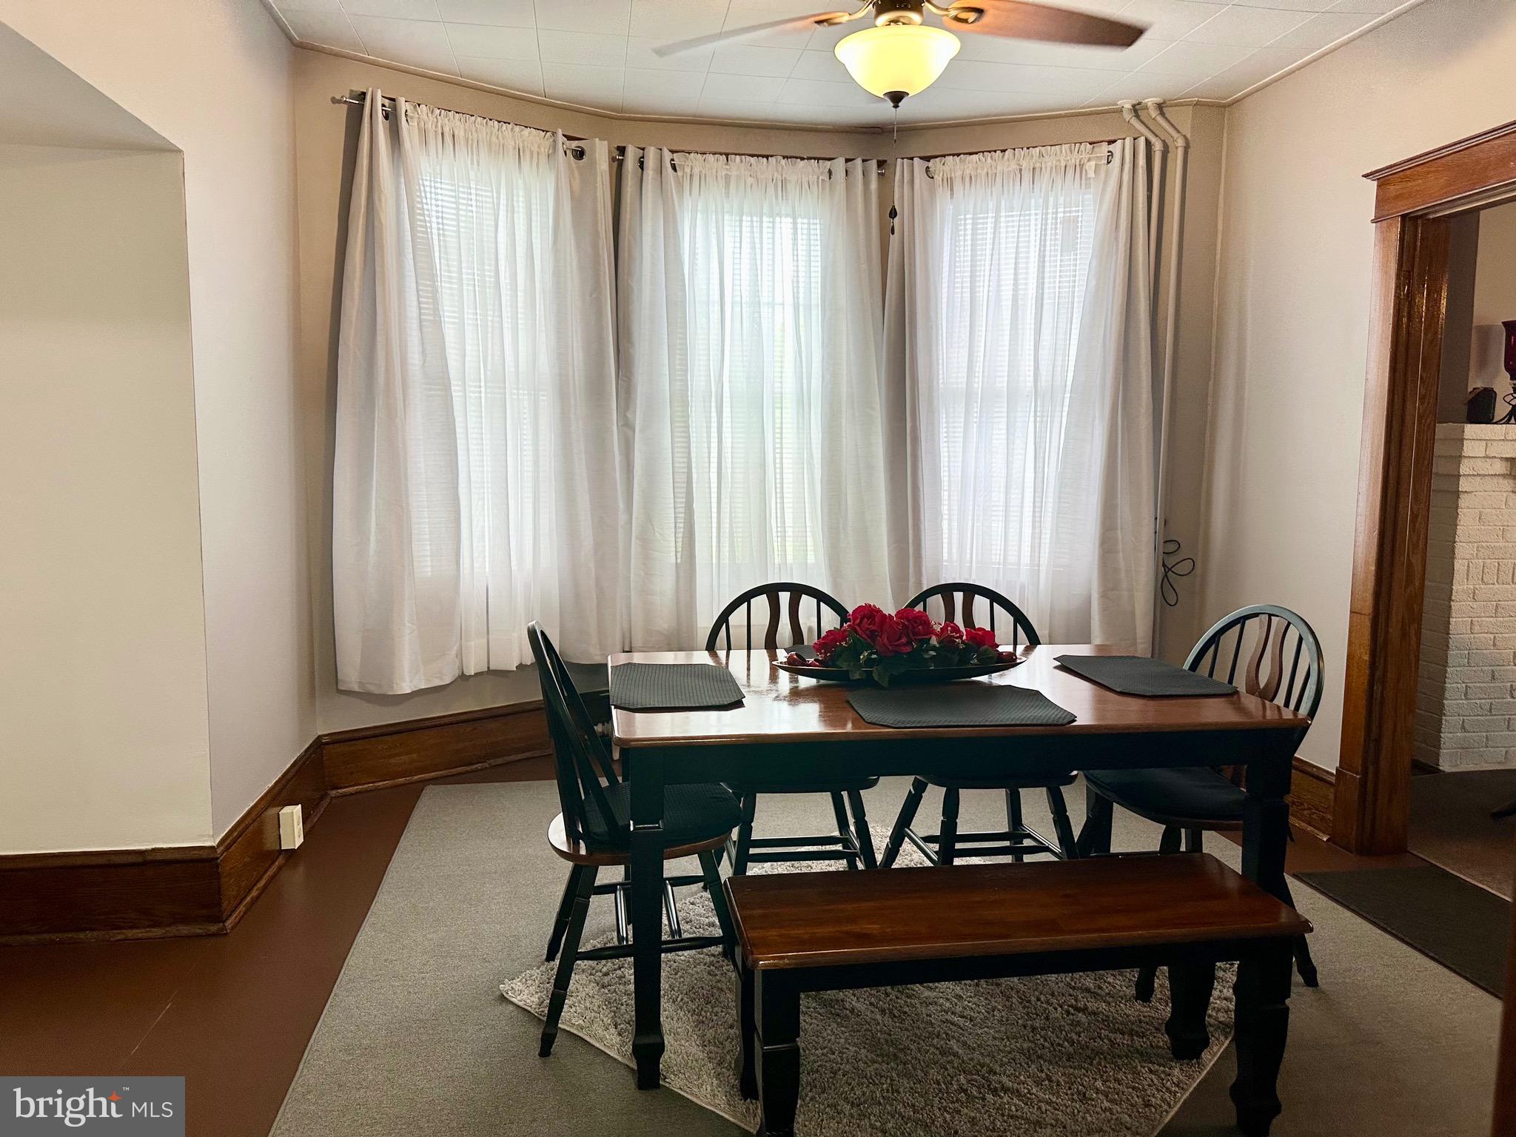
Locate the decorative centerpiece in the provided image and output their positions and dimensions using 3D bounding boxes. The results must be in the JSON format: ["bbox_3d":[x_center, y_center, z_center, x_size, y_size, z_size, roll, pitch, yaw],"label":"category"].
[{"bbox_3d":[0.360,0.180,2.654,0.630,0.195,0.240,0,6,-9],"label":"decorative centerpiece"}]

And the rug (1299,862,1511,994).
[{"bbox_3d":[2.065,1.039,2.980,0.490,0.012,0.950,0,6,-9],"label":"rug"}]

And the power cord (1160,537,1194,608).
[{"bbox_3d":[1.773,0.018,4.440,0.149,0.298,0.060,3,6,18],"label":"power cord"}]

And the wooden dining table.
[{"bbox_3d":[0.394,0.666,2.701,1.524,0.771,0.922,0,6,-9],"label":"wooden dining table"}]

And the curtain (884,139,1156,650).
[{"bbox_3d":[1.119,-0.674,4.534,1.152,2.190,0.139,3,6,18],"label":"curtain"}]

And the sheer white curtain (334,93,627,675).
[{"bbox_3d":[-1.085,-0.649,4.217,1.202,2.229,0.149,-4,8,-37],"label":"sheer white curtain"}]

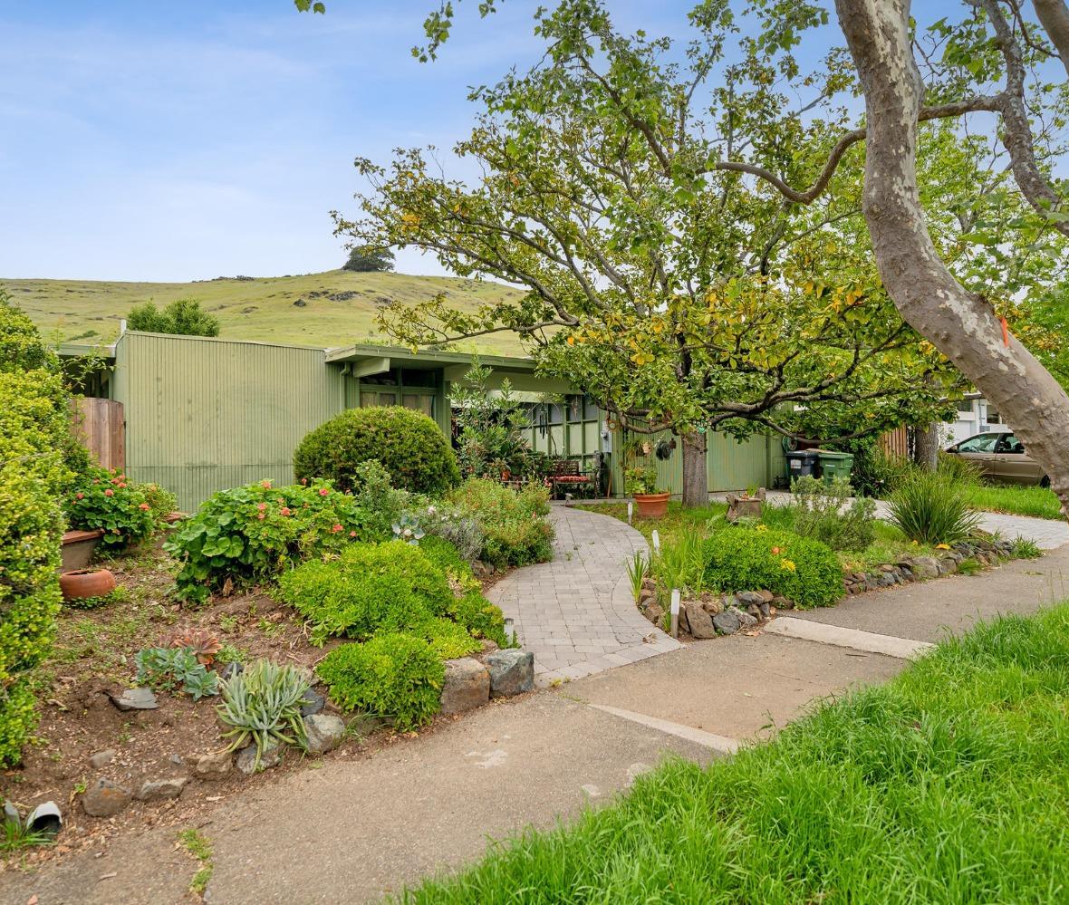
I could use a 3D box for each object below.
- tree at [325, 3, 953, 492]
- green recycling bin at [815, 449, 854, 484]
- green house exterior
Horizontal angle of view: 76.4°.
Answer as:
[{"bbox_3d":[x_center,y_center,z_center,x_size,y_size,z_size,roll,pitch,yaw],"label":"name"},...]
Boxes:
[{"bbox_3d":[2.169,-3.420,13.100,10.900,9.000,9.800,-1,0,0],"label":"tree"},{"bbox_3d":[7.225,0.520,16.400,0.750,1.070,0.630,-1,0,-35],"label":"green recycling bin"},{"bbox_3d":[-1.947,-0.402,17.458,16.900,2.900,9.000,-1,0,-35],"label":"green house exterior"}]

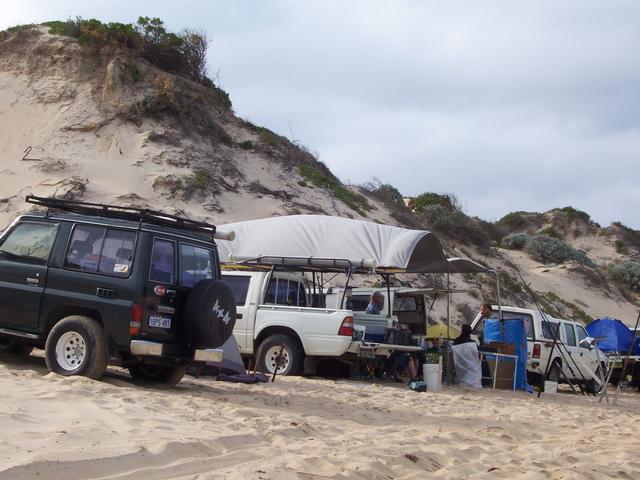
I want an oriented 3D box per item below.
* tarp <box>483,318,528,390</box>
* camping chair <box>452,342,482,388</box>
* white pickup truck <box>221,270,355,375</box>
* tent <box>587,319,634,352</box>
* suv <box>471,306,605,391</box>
[{"bbox_3d":[3.768,2.326,30.800,0.930,1.450,0.450,3,-4,8],"label":"tarp"},{"bbox_3d":[2.918,2.500,30.200,0.600,0.880,0.600,5,-4,-10],"label":"camping chair"},{"bbox_3d":[-1.253,1.301,23.443,4.850,1.720,1.700,1,-5,28],"label":"white pickup truck"},{"bbox_3d":[8.143,2.677,42.500,1.300,0.950,1.400,2,-4,25],"label":"tent"},{"bbox_3d":[5.787,2.824,38.828,1.700,1.780,4.650,1,-6,34],"label":"suv"}]

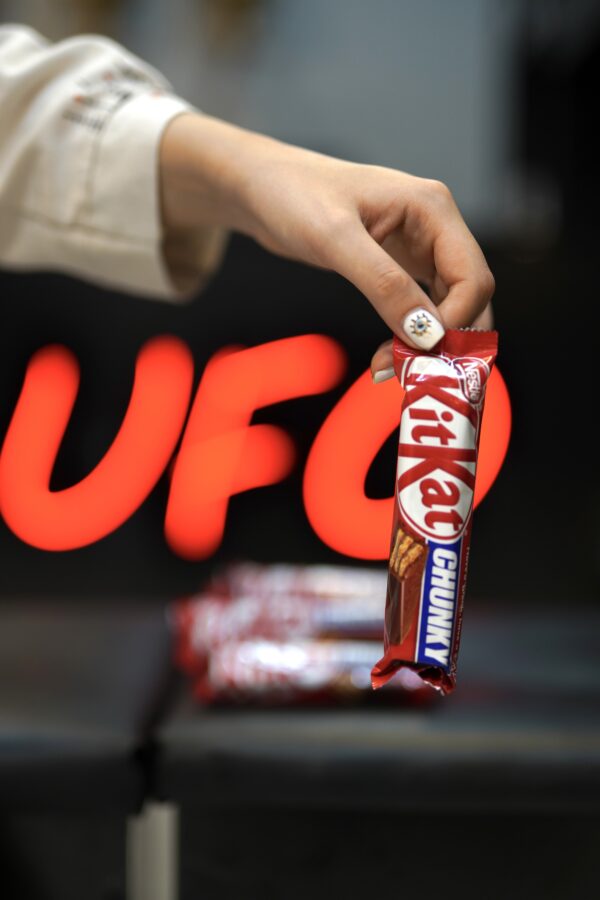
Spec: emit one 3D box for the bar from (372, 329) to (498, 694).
[{"bbox_3d":[0.055,0.024,0.520,0.041,0.150,0.022,6,12,5],"label":"bar"}]

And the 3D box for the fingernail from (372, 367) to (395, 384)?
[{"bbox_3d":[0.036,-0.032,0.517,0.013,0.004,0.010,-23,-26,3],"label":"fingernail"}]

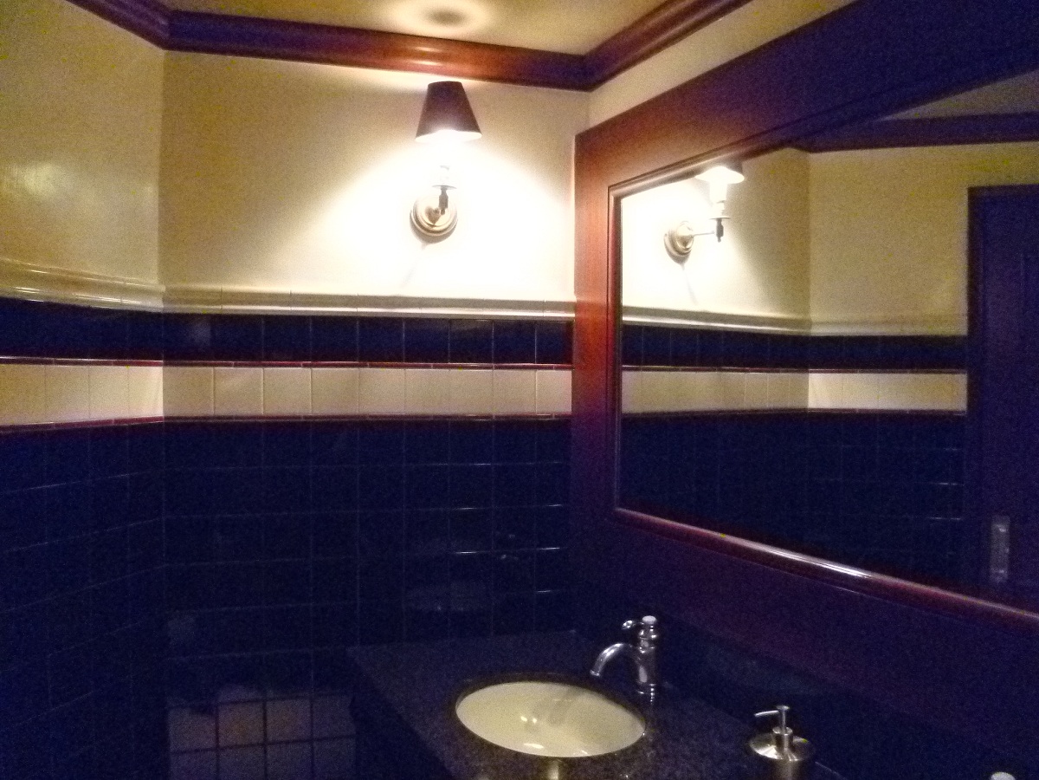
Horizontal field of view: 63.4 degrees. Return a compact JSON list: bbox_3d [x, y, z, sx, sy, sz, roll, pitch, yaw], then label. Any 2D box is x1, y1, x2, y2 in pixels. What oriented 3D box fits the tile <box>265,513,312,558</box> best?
[{"bbox_3d":[-0.552,0.350,2.008,0.107,0.107,0.009,0,1,-12],"label":"tile"}]

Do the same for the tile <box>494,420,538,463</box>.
[{"bbox_3d":[-0.014,0.129,2.115,0.108,0.108,0.010,0,1,-13],"label":"tile"}]

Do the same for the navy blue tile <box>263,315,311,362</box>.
[{"bbox_3d":[-0.549,-0.122,1.991,0.108,0.108,0.010,0,1,-13],"label":"navy blue tile"}]

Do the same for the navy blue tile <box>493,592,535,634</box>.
[{"bbox_3d":[-0.015,0.567,2.119,0.108,0.108,0.009,0,1,-12],"label":"navy blue tile"}]

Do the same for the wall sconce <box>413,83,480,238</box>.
[{"bbox_3d":[-0.171,-0.534,1.954,0.152,0.328,0.220,0,1,-13],"label":"wall sconce"}]

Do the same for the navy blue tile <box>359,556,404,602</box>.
[{"bbox_3d":[-0.336,0.458,2.047,0.108,0.108,0.009,0,1,-12],"label":"navy blue tile"}]

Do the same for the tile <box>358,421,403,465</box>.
[{"bbox_3d":[-0.336,0.129,2.049,0.107,0.107,0.009,0,1,-12],"label":"tile"}]

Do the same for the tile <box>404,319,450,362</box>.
[{"bbox_3d":[-0.228,-0.121,2.064,0.108,0.108,0.010,0,1,-13],"label":"tile"}]

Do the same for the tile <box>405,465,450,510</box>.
[{"bbox_3d":[-0.229,0.238,2.068,0.108,0.108,0.010,0,1,-13],"label":"tile"}]

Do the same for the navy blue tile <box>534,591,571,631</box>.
[{"bbox_3d":[0.089,0.569,2.151,0.100,0.107,0.009,0,1,-12],"label":"navy blue tile"}]

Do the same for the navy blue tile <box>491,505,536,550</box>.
[{"bbox_3d":[-0.014,0.348,2.115,0.108,0.108,0.009,0,1,-12],"label":"navy blue tile"}]

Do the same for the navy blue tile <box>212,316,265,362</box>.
[{"bbox_3d":[-0.654,-0.120,1.964,0.108,0.105,0.009,0,1,-12],"label":"navy blue tile"}]

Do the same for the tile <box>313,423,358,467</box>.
[{"bbox_3d":[-0.443,0.129,2.018,0.108,0.108,0.010,0,1,-13],"label":"tile"}]

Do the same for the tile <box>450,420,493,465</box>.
[{"bbox_3d":[-0.120,0.128,2.088,0.108,0.108,0.009,0,1,-12],"label":"tile"}]

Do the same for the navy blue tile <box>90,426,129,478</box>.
[{"bbox_3d":[-0.870,0.131,1.778,0.009,0.107,0.108,0,1,18],"label":"navy blue tile"}]

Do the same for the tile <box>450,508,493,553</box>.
[{"bbox_3d":[-0.120,0.347,2.082,0.108,0.108,0.009,0,1,-12],"label":"tile"}]

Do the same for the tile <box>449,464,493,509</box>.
[{"bbox_3d":[-0.121,0.238,2.090,0.108,0.108,0.009,0,1,-12],"label":"tile"}]

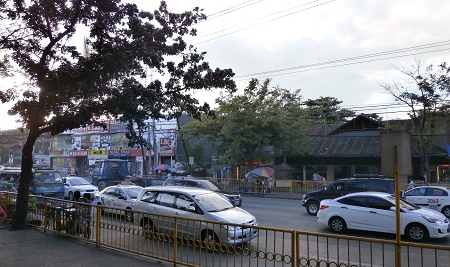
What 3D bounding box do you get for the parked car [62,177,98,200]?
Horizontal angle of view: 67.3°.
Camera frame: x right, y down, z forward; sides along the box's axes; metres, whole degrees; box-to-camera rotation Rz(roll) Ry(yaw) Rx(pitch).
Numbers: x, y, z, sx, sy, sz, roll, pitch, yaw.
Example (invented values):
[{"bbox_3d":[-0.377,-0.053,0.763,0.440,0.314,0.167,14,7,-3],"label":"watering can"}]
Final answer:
[{"bbox_3d":[-10.607,3.763,23.764,4.350,1.480,1.710,-4,-6,39],"label":"parked car"}]

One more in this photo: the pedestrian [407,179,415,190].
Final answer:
[{"bbox_3d":[11.337,3.562,20.534,0.380,1.520,0.500,-3,-6,38],"label":"pedestrian"}]

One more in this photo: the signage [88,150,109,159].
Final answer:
[{"bbox_3d":[-15.627,2.589,41.646,3.619,1.231,0.250,-3,-6,31],"label":"signage"}]

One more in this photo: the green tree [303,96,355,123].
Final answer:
[{"bbox_3d":[15.421,0.627,49.459,8.800,12.550,8.300,0,-5,0],"label":"green tree"}]

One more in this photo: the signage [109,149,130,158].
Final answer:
[{"bbox_3d":[-12.444,2.353,39.751,3.634,0.940,0.250,-3,-6,31],"label":"signage"}]

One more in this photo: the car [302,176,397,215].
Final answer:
[{"bbox_3d":[6.165,3.080,16.408,4.750,1.820,1.820,-3,-6,38],"label":"car"}]

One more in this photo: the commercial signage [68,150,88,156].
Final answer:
[{"bbox_3d":[-18.928,2.500,43.643,4.074,0.865,0.250,-3,-6,31],"label":"commercial signage"}]

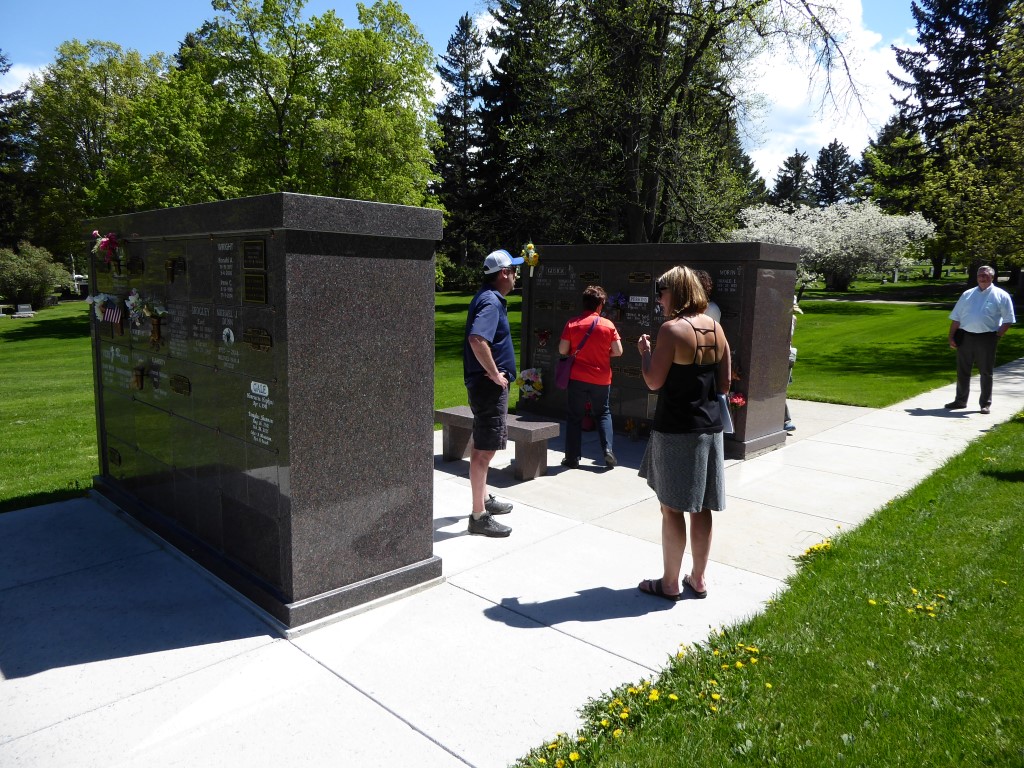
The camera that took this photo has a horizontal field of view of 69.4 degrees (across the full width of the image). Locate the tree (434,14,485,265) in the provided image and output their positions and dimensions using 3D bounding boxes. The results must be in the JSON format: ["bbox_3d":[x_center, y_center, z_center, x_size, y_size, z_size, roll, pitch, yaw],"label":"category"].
[{"bbox_3d":[-3.526,-16.745,53.134,5.500,18.725,5.500,1,8,-4],"label":"tree"}]

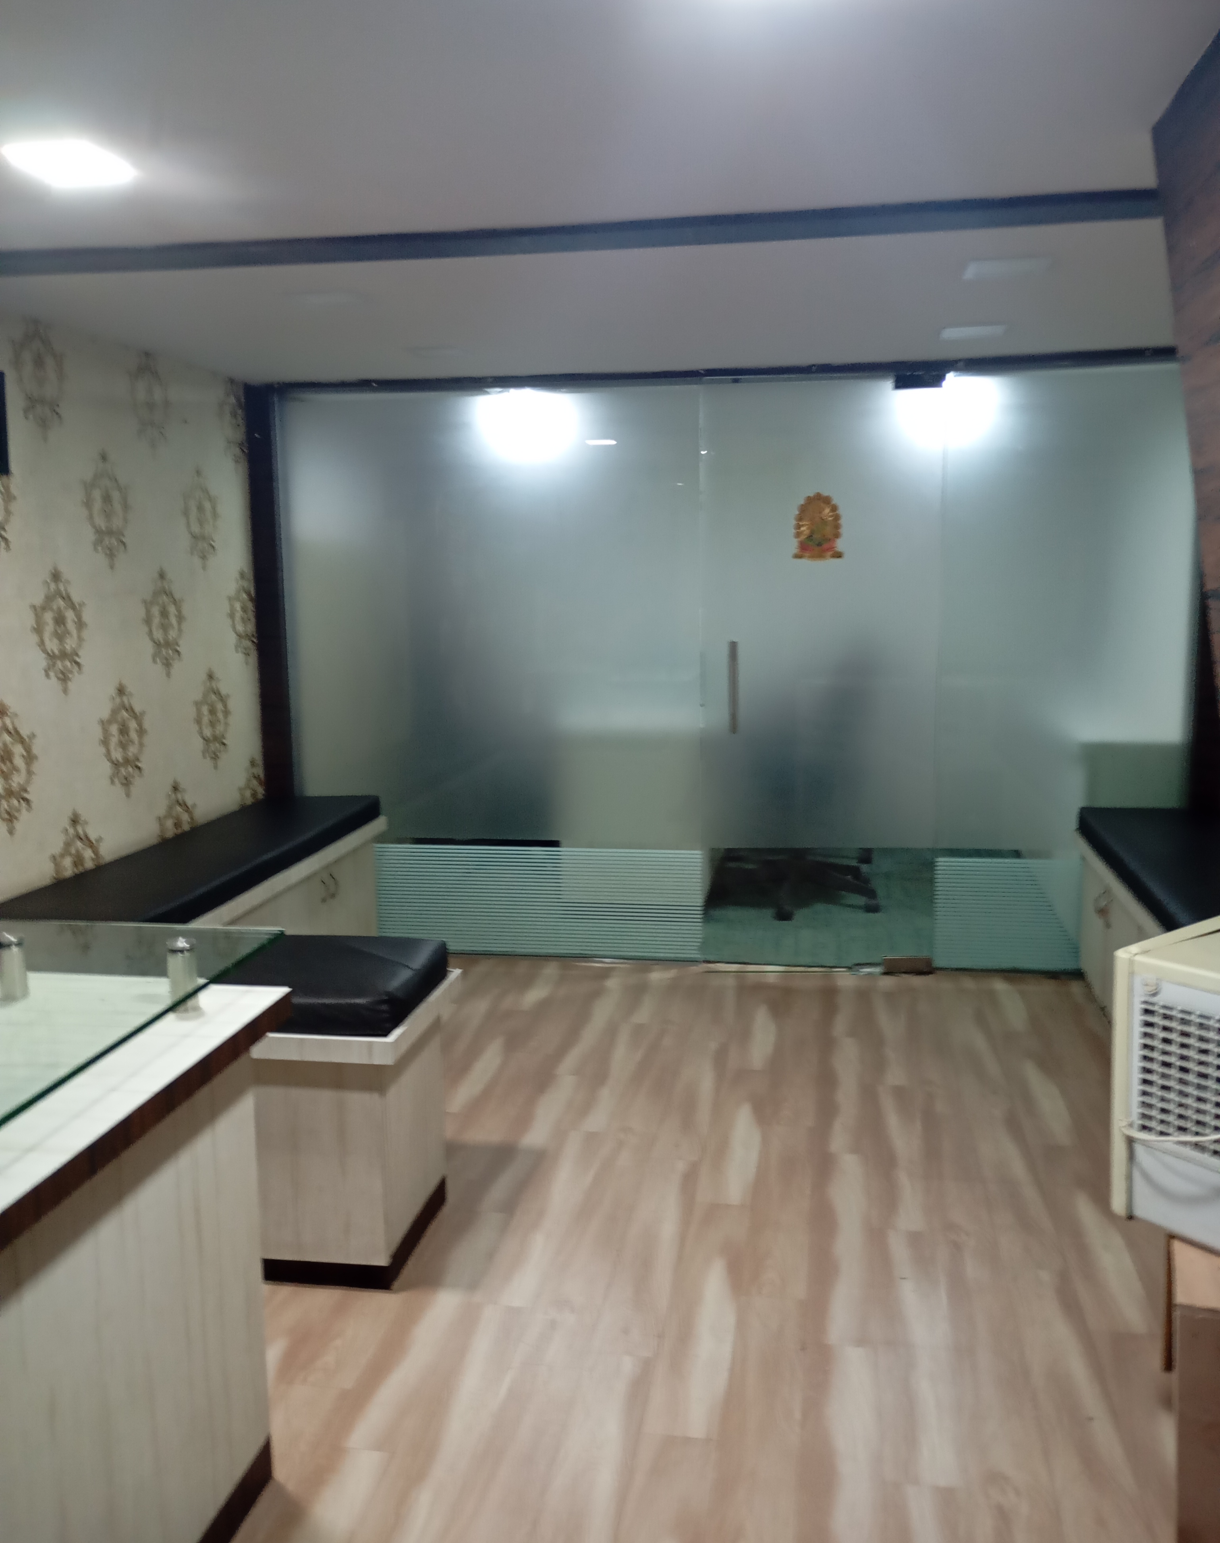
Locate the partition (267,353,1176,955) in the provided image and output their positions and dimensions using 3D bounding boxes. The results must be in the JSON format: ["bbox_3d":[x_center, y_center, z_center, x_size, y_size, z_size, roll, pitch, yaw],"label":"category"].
[{"bbox_3d":[0.352,-0.304,4.386,3.025,1.957,0.050,1,9,10],"label":"partition"}]

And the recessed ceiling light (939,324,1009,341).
[{"bbox_3d":[1.031,-1.248,3.730,0.172,0.025,0.178,1,9,10],"label":"recessed ceiling light"}]

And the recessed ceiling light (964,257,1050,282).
[{"bbox_3d":[0.889,-1.129,2.942,0.172,0.025,0.178,1,9,10],"label":"recessed ceiling light"}]

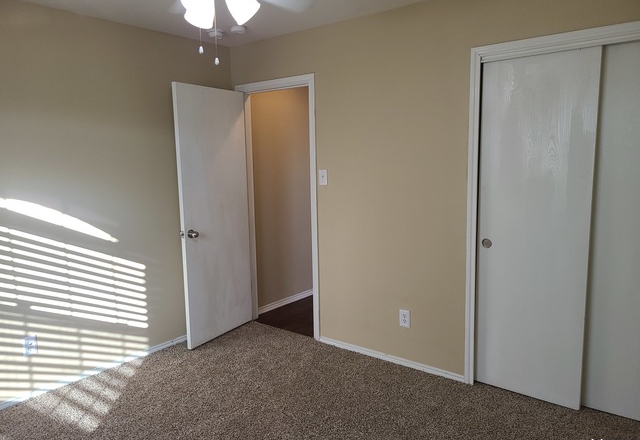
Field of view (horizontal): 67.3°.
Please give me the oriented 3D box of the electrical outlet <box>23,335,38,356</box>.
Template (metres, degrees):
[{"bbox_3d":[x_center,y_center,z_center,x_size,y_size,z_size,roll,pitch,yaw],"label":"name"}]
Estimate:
[{"bbox_3d":[-1.819,0.792,3.032,0.010,0.119,0.073,5,10,39],"label":"electrical outlet"}]

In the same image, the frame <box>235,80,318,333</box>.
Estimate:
[{"bbox_3d":[-0.333,-0.101,4.030,0.886,2.070,0.130,5,10,39],"label":"frame"}]

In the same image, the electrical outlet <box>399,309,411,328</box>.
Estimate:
[{"bbox_3d":[0.586,0.686,3.325,0.073,0.119,0.010,5,10,39],"label":"electrical outlet"}]

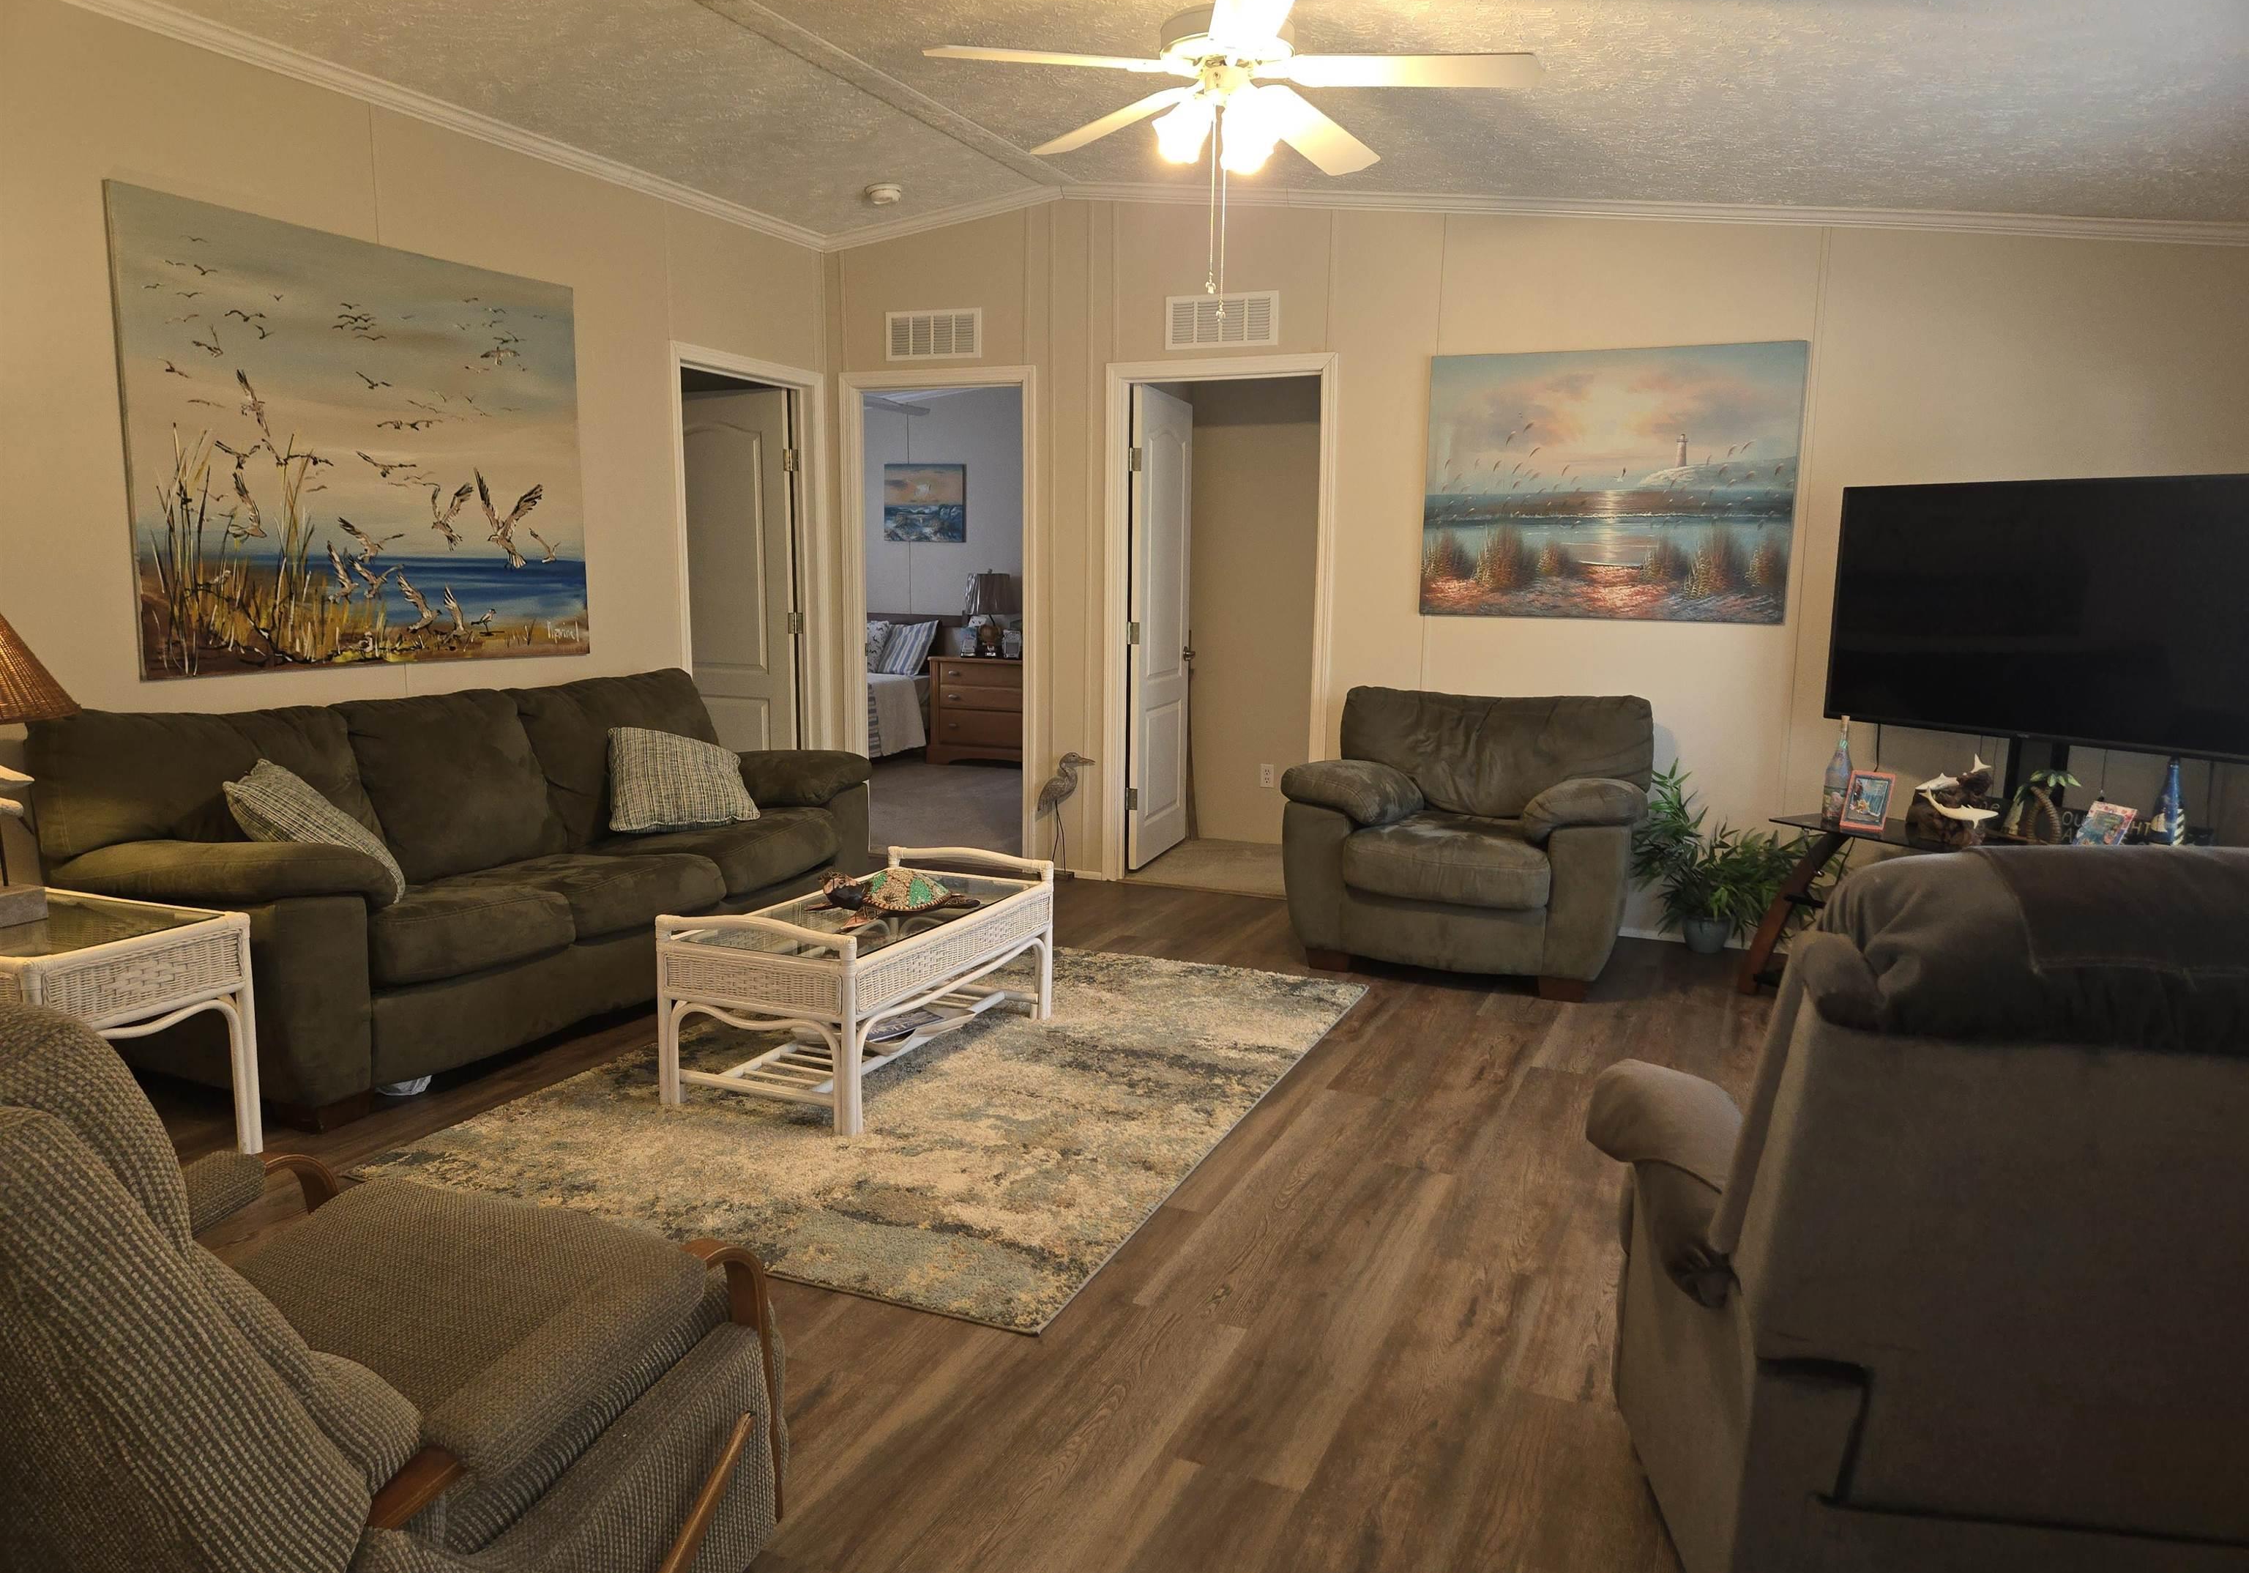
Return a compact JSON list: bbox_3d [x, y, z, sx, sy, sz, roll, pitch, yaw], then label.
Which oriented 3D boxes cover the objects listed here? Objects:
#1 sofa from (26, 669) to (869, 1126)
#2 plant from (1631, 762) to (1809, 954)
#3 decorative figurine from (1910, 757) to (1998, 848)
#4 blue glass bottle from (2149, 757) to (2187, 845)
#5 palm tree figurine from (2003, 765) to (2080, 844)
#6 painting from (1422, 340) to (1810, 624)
[{"bbox_3d":[-1.745,0.169,4.420,0.990,0.880,2.280,5,9,25],"label":"sofa"},{"bbox_3d":[1.982,0.263,4.941,0.660,0.666,0.450,4,9,23],"label":"plant"},{"bbox_3d":[2.297,0.033,4.150,0.235,0.255,0.150,9,12,44],"label":"decorative figurine"},{"bbox_3d":[2.655,0.071,3.804,0.075,0.297,0.075,-7,12,-42],"label":"blue glass bottle"},{"bbox_3d":[2.550,0.050,4.155,0.195,0.225,0.120,9,12,44],"label":"palm tree figurine"},{"bbox_3d":[1.641,-1.029,5.128,1.215,0.908,0.040,5,9,25],"label":"painting"}]

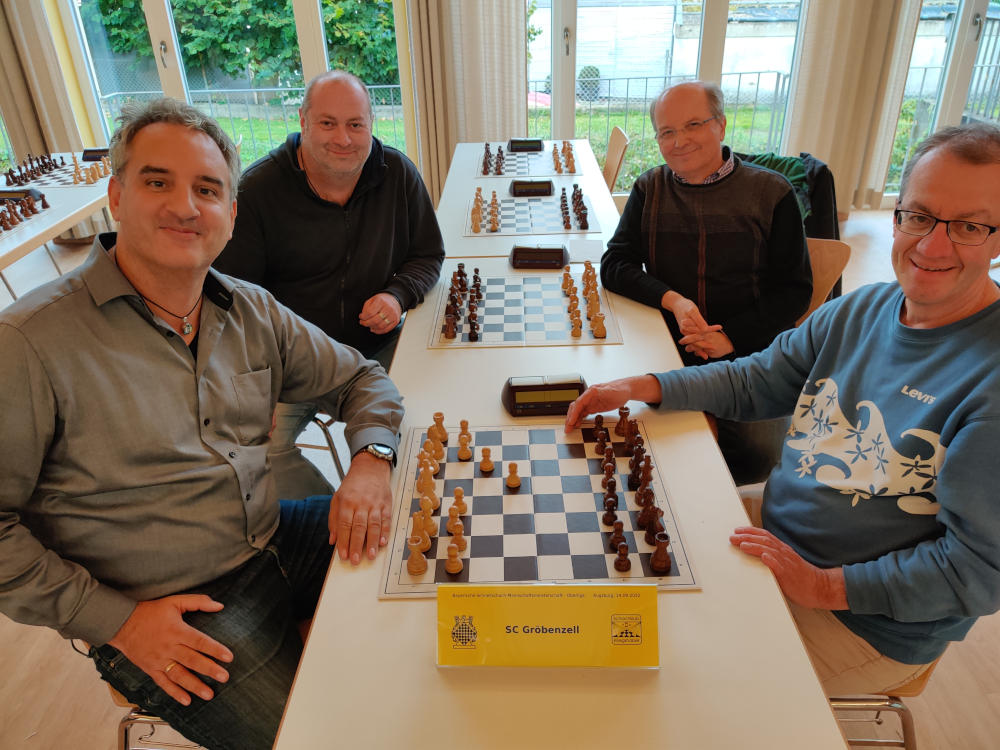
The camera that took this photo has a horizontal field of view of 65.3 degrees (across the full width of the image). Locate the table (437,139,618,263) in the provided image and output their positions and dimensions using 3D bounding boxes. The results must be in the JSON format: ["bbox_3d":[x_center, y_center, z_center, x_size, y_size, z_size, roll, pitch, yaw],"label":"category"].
[{"bbox_3d":[0.123,-0.491,3.534,0.700,0.740,1.810,-1,28,2],"label":"table"}]

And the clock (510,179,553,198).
[{"bbox_3d":[0.138,-0.782,3.227,0.192,0.061,0.103,0,28,4],"label":"clock"}]

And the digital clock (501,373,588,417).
[{"bbox_3d":[0.098,0.036,1.689,0.192,0.061,0.103,-2,28,1],"label":"digital clock"}]

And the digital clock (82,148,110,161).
[{"bbox_3d":[-2.117,-1.179,4.141,0.192,0.061,0.103,0,28,3],"label":"digital clock"}]

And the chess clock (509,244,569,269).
[{"bbox_3d":[0.124,-0.383,2.477,0.192,0.061,0.103,0,28,5],"label":"chess clock"}]

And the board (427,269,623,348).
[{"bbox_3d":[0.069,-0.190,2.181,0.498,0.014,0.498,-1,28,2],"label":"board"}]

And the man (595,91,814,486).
[{"bbox_3d":[0.496,-0.075,2.121,0.550,1.300,0.710,12,31,25],"label":"man"}]

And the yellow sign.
[{"bbox_3d":[0.065,0.333,1.089,0.303,0.100,0.098,-1,28,3],"label":"yellow sign"}]

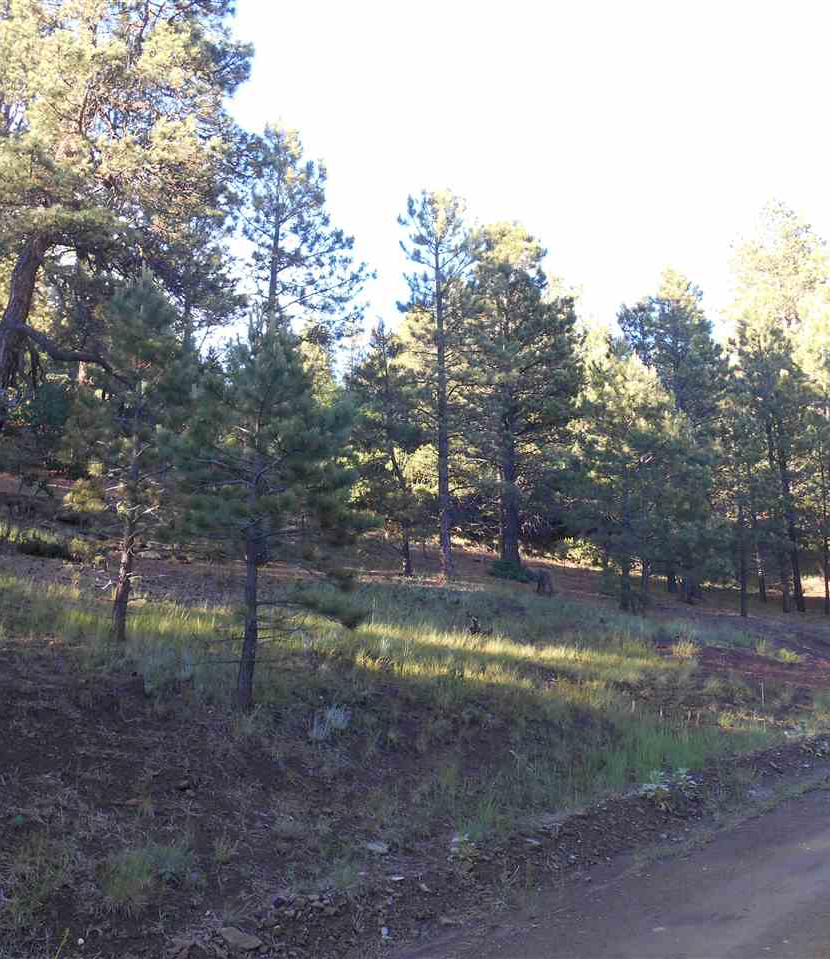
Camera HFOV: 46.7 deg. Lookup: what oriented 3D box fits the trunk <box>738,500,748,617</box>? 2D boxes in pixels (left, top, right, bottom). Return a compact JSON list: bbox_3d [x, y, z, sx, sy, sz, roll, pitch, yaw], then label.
[{"bbox_3d":[9.461,2.324,27.762,0.188,3.348,0.188,0,-9,0],"label":"trunk"}]

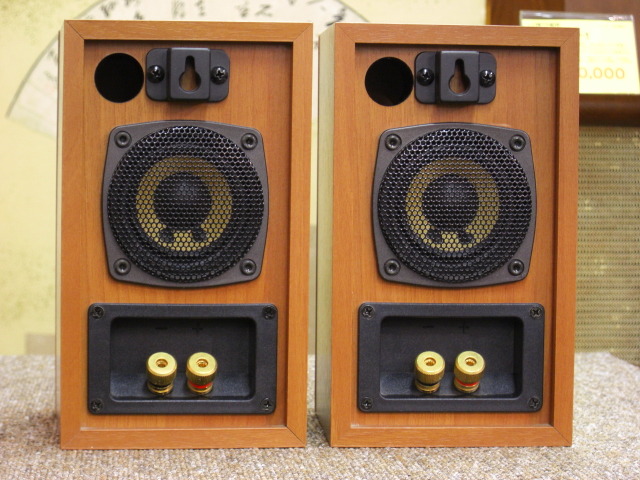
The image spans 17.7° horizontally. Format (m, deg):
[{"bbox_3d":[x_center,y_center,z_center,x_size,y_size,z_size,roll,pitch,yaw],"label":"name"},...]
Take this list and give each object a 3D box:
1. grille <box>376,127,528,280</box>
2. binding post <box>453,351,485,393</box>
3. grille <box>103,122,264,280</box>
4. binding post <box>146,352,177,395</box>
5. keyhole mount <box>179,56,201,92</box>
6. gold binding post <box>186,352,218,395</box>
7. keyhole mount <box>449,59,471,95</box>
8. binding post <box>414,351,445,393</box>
[{"bbox_3d":[0.065,-0.016,0.993,0.075,0.075,0.010,0,3,-5],"label":"grille"},{"bbox_3d":[0.073,0.065,1.006,0.015,0.015,0.015,0,-42,-5],"label":"binding post"},{"bbox_3d":[-0.064,-0.017,0.982,0.075,0.075,0.010,0,3,-8],"label":"grille"},{"bbox_3d":[-0.076,0.065,0.993,0.015,0.015,0.015,0,-42,-8],"label":"binding post"},{"bbox_3d":[-0.062,-0.079,0.979,0.011,0.017,0.006,0,3,-8],"label":"keyhole mount"},{"bbox_3d":[-0.057,0.065,0.995,0.015,0.015,0.015,0,-42,-8],"label":"gold binding post"},{"bbox_3d":[0.068,-0.079,0.990,0.011,0.017,0.006,0,3,-5],"label":"keyhole mount"},{"bbox_3d":[0.054,0.065,1.004,0.015,0.015,0.015,0,-42,-5],"label":"binding post"}]

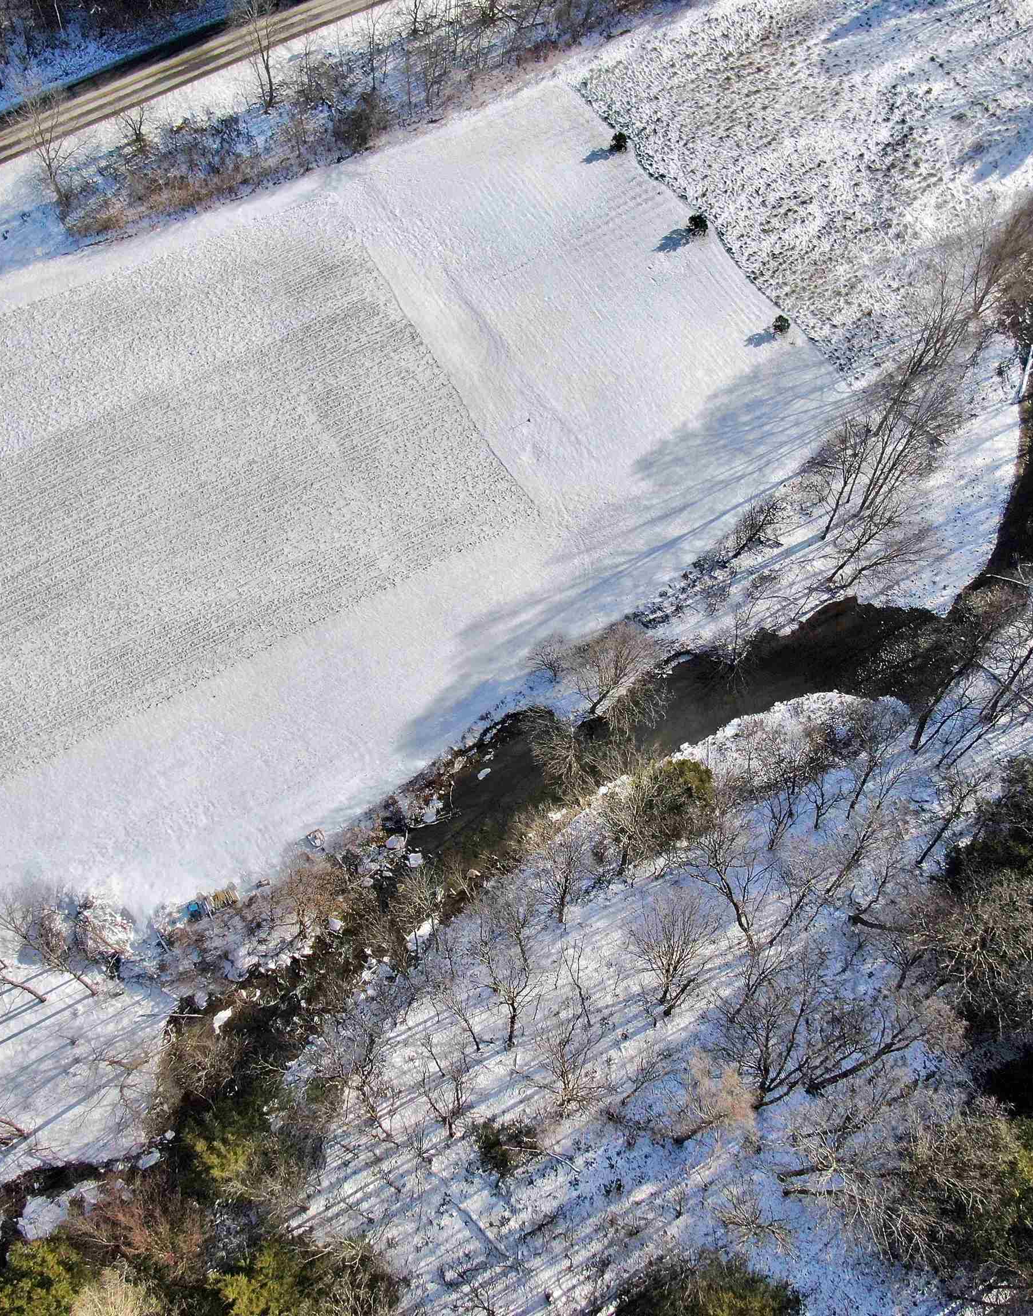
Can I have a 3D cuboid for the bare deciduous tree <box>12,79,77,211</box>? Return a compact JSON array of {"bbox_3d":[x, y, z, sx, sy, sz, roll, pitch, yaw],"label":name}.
[{"bbox_3d":[-49.403,-53.910,128.484,6.941,14.535,6.941,0,63,-1],"label":"bare deciduous tree"}]

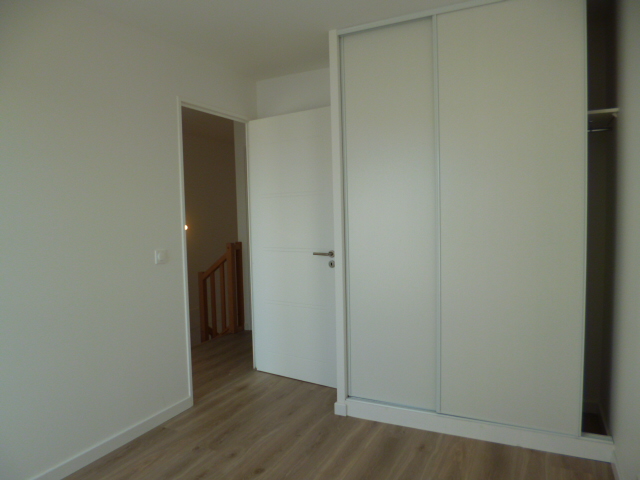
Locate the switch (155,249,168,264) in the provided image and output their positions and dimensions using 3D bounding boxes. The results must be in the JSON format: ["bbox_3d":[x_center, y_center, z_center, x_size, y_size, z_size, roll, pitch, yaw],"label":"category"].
[{"bbox_3d":[-0.982,0.105,2.746,0.012,0.085,0.085,0,3,26],"label":"switch"}]

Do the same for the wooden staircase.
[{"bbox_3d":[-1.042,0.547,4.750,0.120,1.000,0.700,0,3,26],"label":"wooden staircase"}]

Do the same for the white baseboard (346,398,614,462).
[{"bbox_3d":[0.823,1.061,2.532,1.424,0.115,0.025,0,3,24],"label":"white baseboard"}]

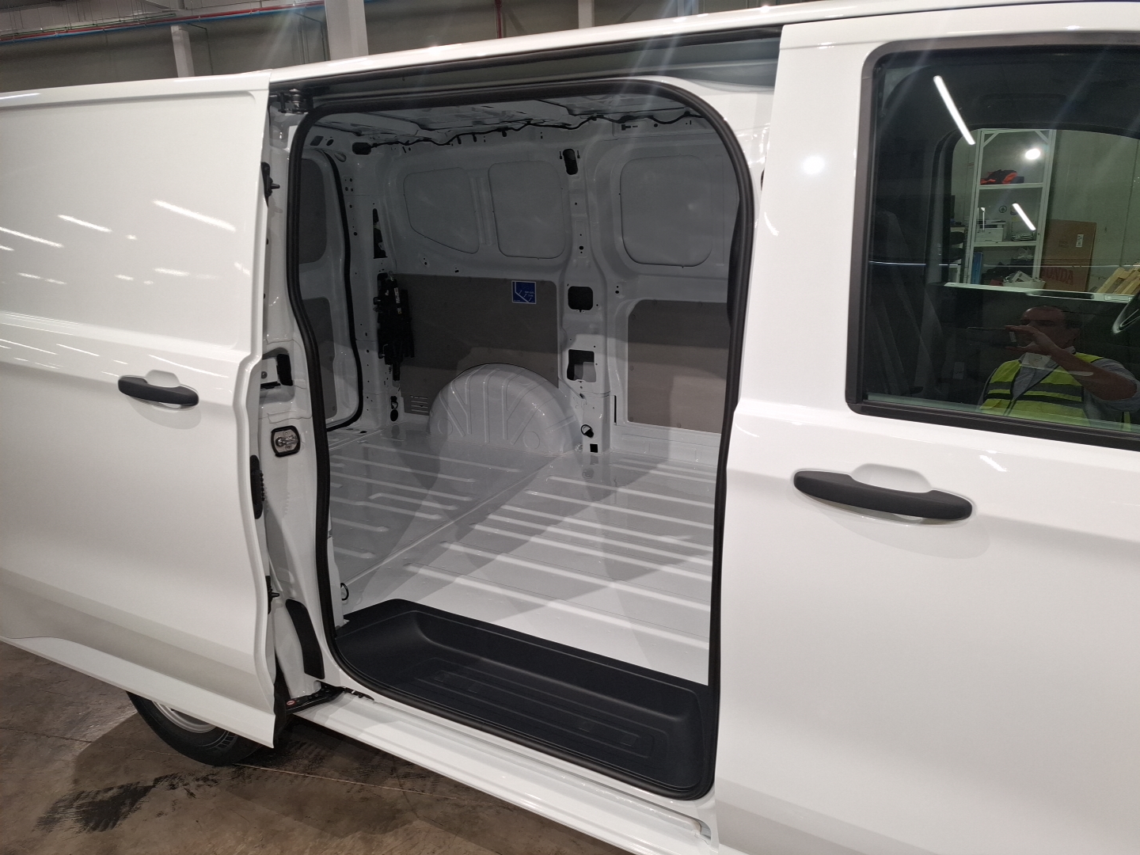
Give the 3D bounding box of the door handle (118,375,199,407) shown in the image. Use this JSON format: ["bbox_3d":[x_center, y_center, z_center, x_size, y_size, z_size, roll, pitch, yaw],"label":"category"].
[{"bbox_3d":[-0.939,-0.078,1.691,0.250,0.039,0.049,7,18,24],"label":"door handle"}]

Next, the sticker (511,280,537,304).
[{"bbox_3d":[-0.216,-0.639,3.588,0.132,0.099,0.003,8,19,27],"label":"sticker"}]

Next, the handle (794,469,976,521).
[{"bbox_3d":[0.464,0.106,1.146,0.253,0.039,0.049,8,19,27],"label":"handle"}]

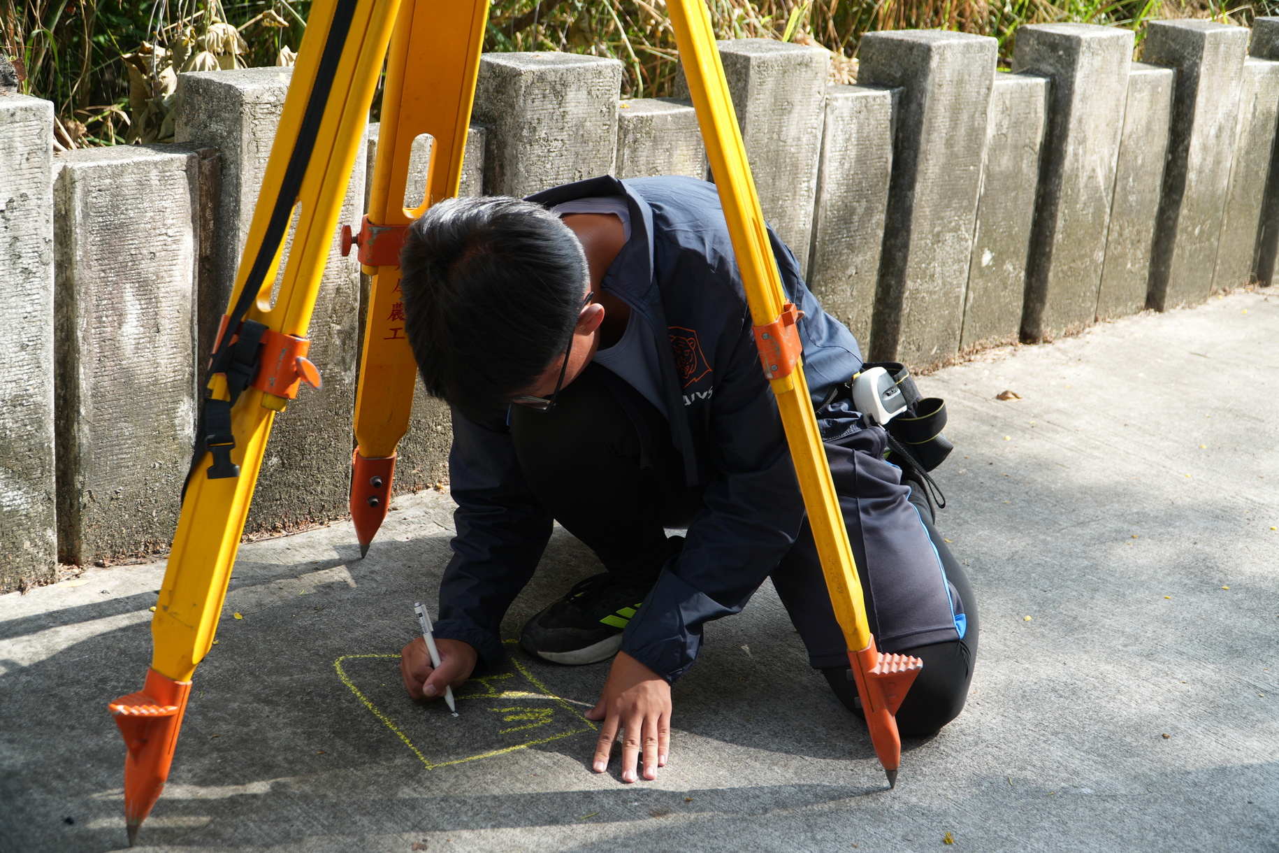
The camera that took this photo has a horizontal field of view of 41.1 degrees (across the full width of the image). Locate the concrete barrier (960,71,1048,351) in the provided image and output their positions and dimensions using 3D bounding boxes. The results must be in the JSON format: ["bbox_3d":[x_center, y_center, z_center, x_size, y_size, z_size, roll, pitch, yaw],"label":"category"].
[{"bbox_3d":[0.758,-0.481,3.843,0.221,0.593,0.138,-14,25,-40],"label":"concrete barrier"}]

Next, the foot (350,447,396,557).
[{"bbox_3d":[-0.405,0.110,2.539,0.060,0.195,0.085,-5,43,-23],"label":"foot"}]

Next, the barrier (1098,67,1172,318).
[{"bbox_3d":[1.091,-0.535,3.897,0.098,0.554,0.202,19,25,41],"label":"barrier"}]

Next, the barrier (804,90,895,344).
[{"bbox_3d":[0.355,-0.353,3.233,0.202,0.562,0.098,-15,25,-43],"label":"barrier"}]

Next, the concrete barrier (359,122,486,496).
[{"bbox_3d":[-0.362,-0.171,2.581,0.202,0.565,0.098,-11,25,-41],"label":"concrete barrier"}]

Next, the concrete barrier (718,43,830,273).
[{"bbox_3d":[0.201,-0.386,3.322,0.170,0.690,0.220,21,26,41],"label":"concrete barrier"}]

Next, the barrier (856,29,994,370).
[{"bbox_3d":[0.546,-0.444,3.394,0.203,0.649,0.155,-15,26,-41],"label":"barrier"}]

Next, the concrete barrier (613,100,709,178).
[{"bbox_3d":[-0.004,-0.259,2.892,0.202,0.567,0.098,-13,25,-39],"label":"concrete barrier"}]

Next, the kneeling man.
[{"bbox_3d":[0.054,0.026,1.992,0.530,0.630,0.820,19,25,38],"label":"kneeling man"}]

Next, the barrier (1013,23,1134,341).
[{"bbox_3d":[0.912,-0.534,3.719,0.203,0.648,0.155,-14,25,-41],"label":"barrier"}]

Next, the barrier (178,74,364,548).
[{"bbox_3d":[-0.567,-0.192,2.643,0.213,0.686,0.170,-12,25,-42],"label":"barrier"}]

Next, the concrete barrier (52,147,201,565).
[{"bbox_3d":[-0.720,-0.091,2.308,0.098,0.555,0.202,22,24,38],"label":"concrete barrier"}]

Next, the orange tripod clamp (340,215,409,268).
[{"bbox_3d":[-0.313,-0.240,2.221,0.145,0.060,0.047,-5,43,-23],"label":"orange tripod clamp"}]

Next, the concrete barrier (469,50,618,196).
[{"bbox_3d":[-0.183,-0.294,2.987,0.213,0.688,0.170,-15,26,-41],"label":"concrete barrier"}]

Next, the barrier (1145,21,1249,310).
[{"bbox_3d":[1.364,-0.660,4.317,0.207,0.690,0.170,-14,25,-39],"label":"barrier"}]

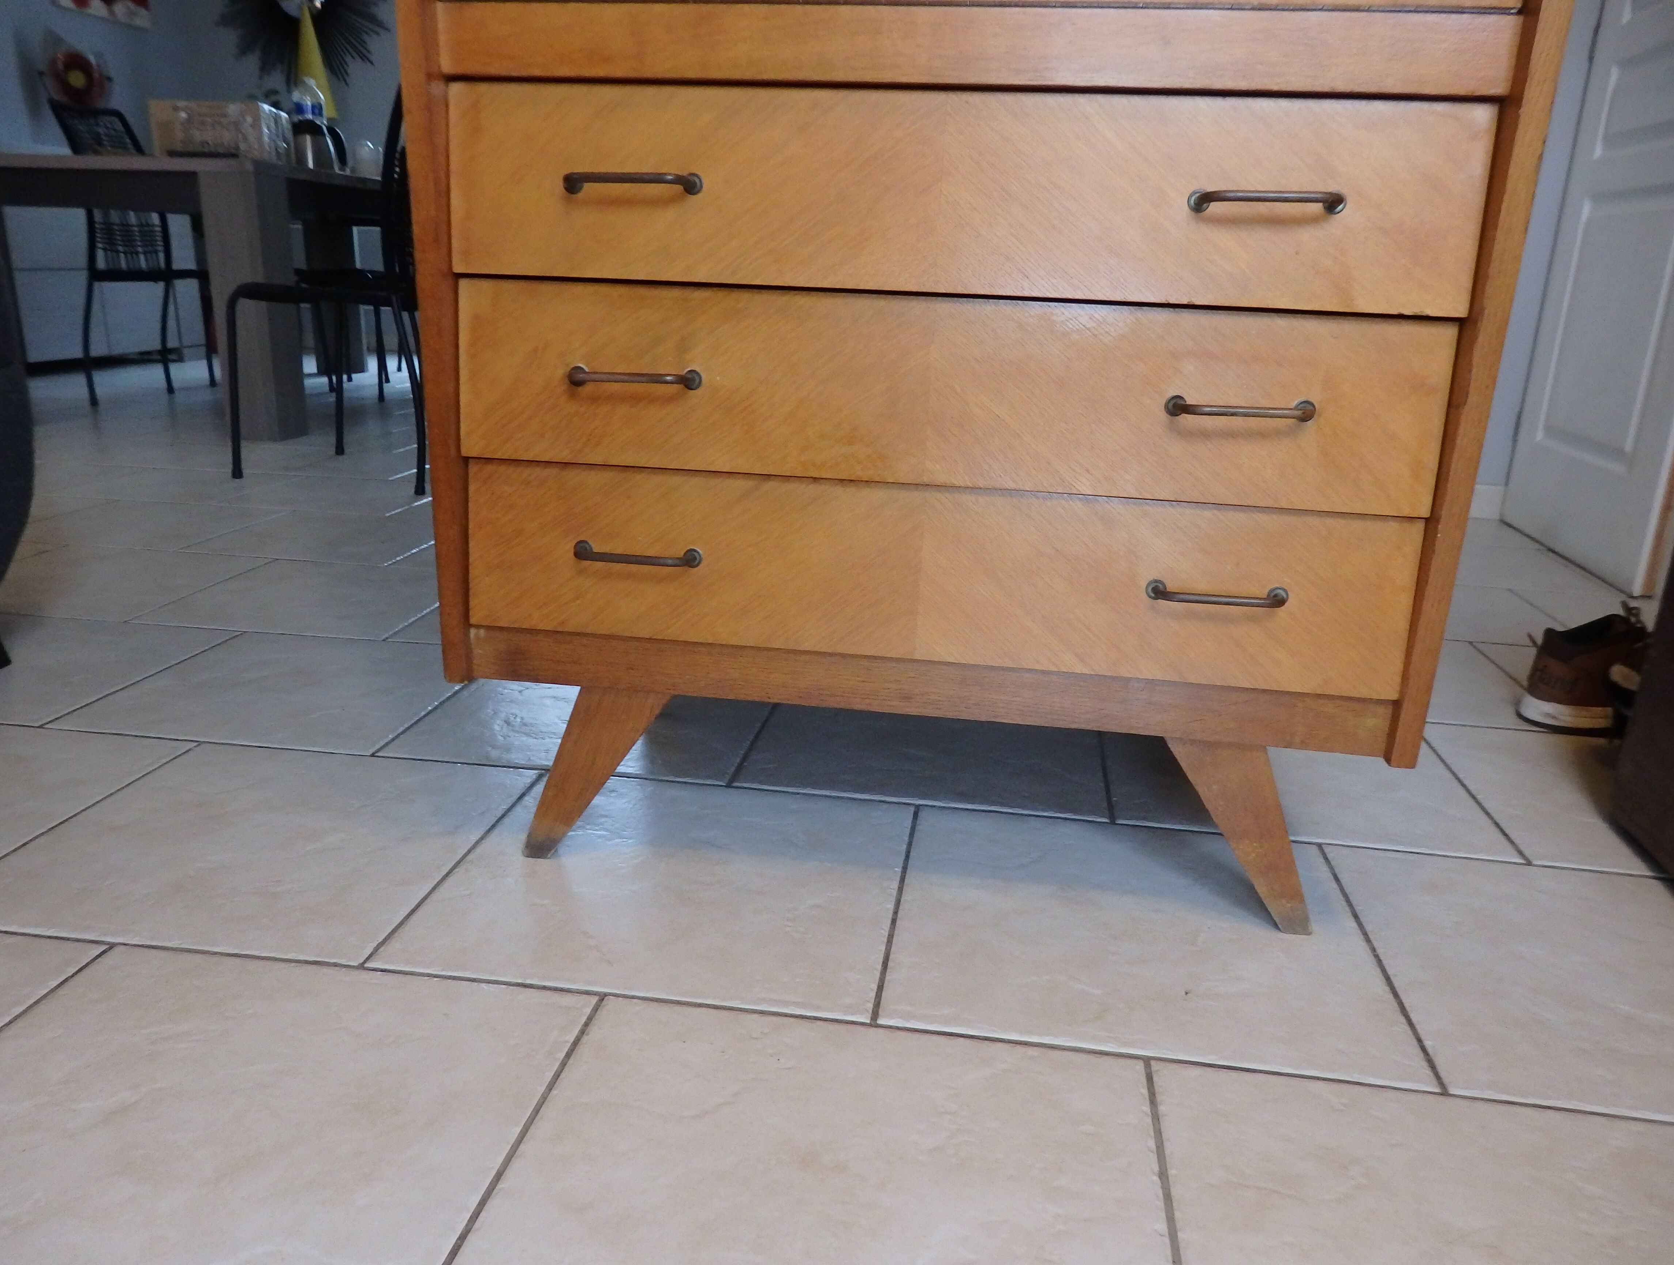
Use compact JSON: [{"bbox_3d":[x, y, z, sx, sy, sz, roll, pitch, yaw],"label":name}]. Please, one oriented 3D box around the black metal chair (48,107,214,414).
[{"bbox_3d":[-2.252,-1.265,4.147,0.550,0.950,0.450,4,17,7],"label":"black metal chair"}]

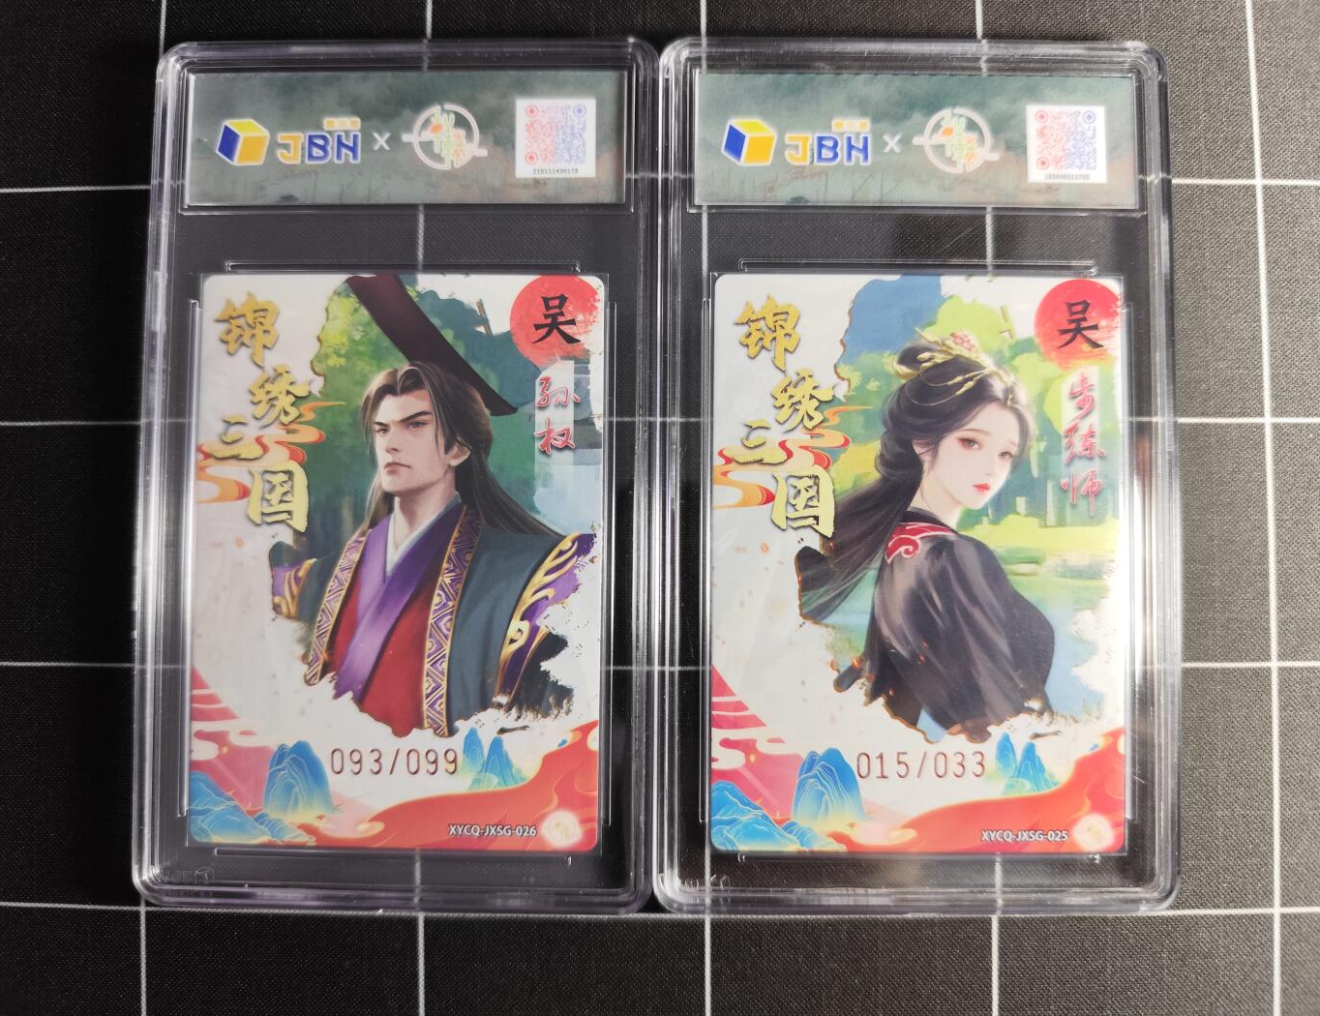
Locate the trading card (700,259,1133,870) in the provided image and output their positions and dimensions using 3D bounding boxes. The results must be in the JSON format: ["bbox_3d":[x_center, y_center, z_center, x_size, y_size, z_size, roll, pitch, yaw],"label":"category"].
[{"bbox_3d":[0.039,0.008,0.139,0.063,0.001,0.088,0,88,1],"label":"trading card"}]

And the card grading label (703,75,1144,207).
[{"bbox_3d":[0.040,-0.057,0.141,0.069,0.001,0.021,1,88,1],"label":"card grading label"}]

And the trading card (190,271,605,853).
[{"bbox_3d":[-0.040,0.008,0.140,0.063,0.001,0.088,1,88,1],"label":"trading card"}]

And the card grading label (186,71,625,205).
[{"bbox_3d":[-0.040,-0.058,0.142,0.069,0.001,0.021,0,88,1],"label":"card grading label"}]

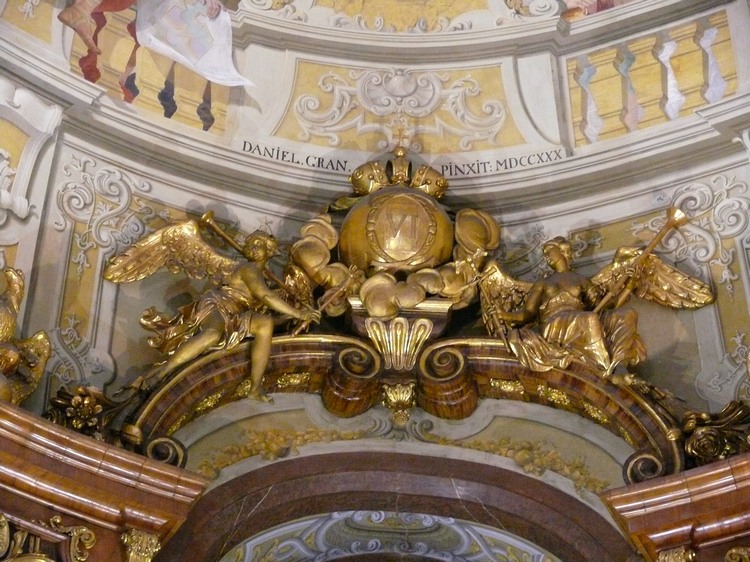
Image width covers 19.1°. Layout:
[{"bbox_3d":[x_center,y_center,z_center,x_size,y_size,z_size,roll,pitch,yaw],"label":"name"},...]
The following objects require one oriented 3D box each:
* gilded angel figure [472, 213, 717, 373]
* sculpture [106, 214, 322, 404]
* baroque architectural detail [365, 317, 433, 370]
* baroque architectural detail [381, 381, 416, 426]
[{"bbox_3d":[1.680,0.102,16.916,1.780,1.650,0.850,-1,-44,2],"label":"gilded angel figure"},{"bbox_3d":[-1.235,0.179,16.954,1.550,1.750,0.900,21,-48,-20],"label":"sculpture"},{"bbox_3d":[0.175,0.465,16.593,0.510,0.440,0.200,2,-44,-1],"label":"baroque architectural detail"},{"bbox_3d":[0.173,0.905,16.474,0.270,0.360,0.160,2,-44,-1],"label":"baroque architectural detail"}]

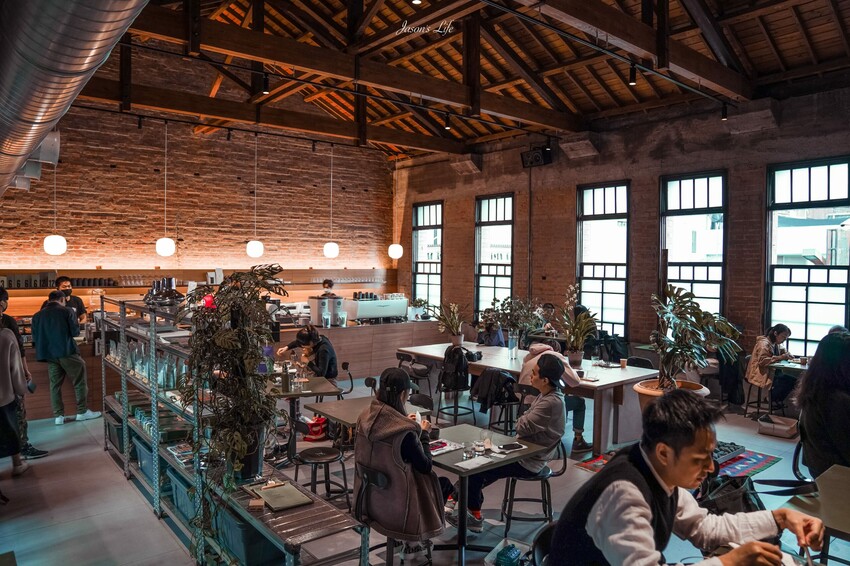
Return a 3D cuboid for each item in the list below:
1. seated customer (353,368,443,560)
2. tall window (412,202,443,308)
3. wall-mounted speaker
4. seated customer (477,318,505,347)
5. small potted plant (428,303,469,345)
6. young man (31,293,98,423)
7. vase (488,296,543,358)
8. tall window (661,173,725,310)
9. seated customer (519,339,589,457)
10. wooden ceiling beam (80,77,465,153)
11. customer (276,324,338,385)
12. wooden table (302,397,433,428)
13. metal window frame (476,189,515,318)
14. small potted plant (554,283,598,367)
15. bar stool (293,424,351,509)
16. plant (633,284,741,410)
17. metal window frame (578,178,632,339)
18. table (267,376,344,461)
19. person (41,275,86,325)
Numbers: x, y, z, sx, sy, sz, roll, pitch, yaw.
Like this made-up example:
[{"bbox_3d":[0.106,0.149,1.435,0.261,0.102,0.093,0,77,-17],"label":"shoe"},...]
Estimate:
[{"bbox_3d":[-0.140,1.255,3.930,0.700,1.340,0.520,-2,4,-43],"label":"seated customer"},{"bbox_3d":[0.077,-0.541,13.135,0.150,2.620,1.010,-2,4,-43],"label":"tall window"},{"bbox_3d":[2.056,-2.287,10.446,0.300,0.300,0.480,-22,17,-40],"label":"wall-mounted speaker"},{"bbox_3d":[1.133,1.147,9.732,0.750,1.270,0.500,-1,3,-42],"label":"seated customer"},{"bbox_3d":[0.391,0.677,9.031,0.480,0.733,0.520,-1,3,-42],"label":"small potted plant"},{"bbox_3d":[-4.719,0.950,7.496,0.580,1.730,0.550,0,2,-20],"label":"young man"},{"bbox_3d":[1.283,0.638,8.030,0.570,0.893,0.620,-1,3,-42],"label":"vase"},{"bbox_3d":[4.418,-0.393,9.361,0.160,2.794,1.061,-1,3,-42],"label":"tall window"},{"bbox_3d":[1.488,1.283,6.632,0.850,1.200,0.580,-1,3,-42],"label":"seated customer"},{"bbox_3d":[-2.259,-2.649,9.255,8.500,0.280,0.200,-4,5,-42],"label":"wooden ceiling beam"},{"bbox_3d":[-1.440,1.175,7.250,0.820,1.270,0.520,-1,3,-23],"label":"customer"},{"bbox_3d":[-0.548,1.534,5.292,0.760,0.720,0.780,-2,4,-43],"label":"wooden table"},{"bbox_3d":[1.568,-0.522,12.478,0.160,2.816,1.099,-1,3,-42],"label":"metal window frame"},{"bbox_3d":[1.958,0.562,7.320,0.550,1.060,0.500,1,3,15],"label":"small potted plant"},{"bbox_3d":[-0.908,1.530,4.810,0.460,0.770,0.410,-2,4,-43],"label":"bar stool"},{"bbox_3d":[2.860,0.968,6.208,1.000,1.902,0.950,-1,3,-42],"label":"plant"},{"bbox_3d":[3.105,-0.383,9.850,0.150,2.700,1.020,-2,4,-43],"label":"metal window frame"},{"bbox_3d":[-1.390,1.496,6.130,0.760,0.720,0.760,-1,3,-24],"label":"table"},{"bbox_3d":[-5.165,0.771,8.093,0.540,1.740,0.360,-2,3,-38],"label":"person"}]

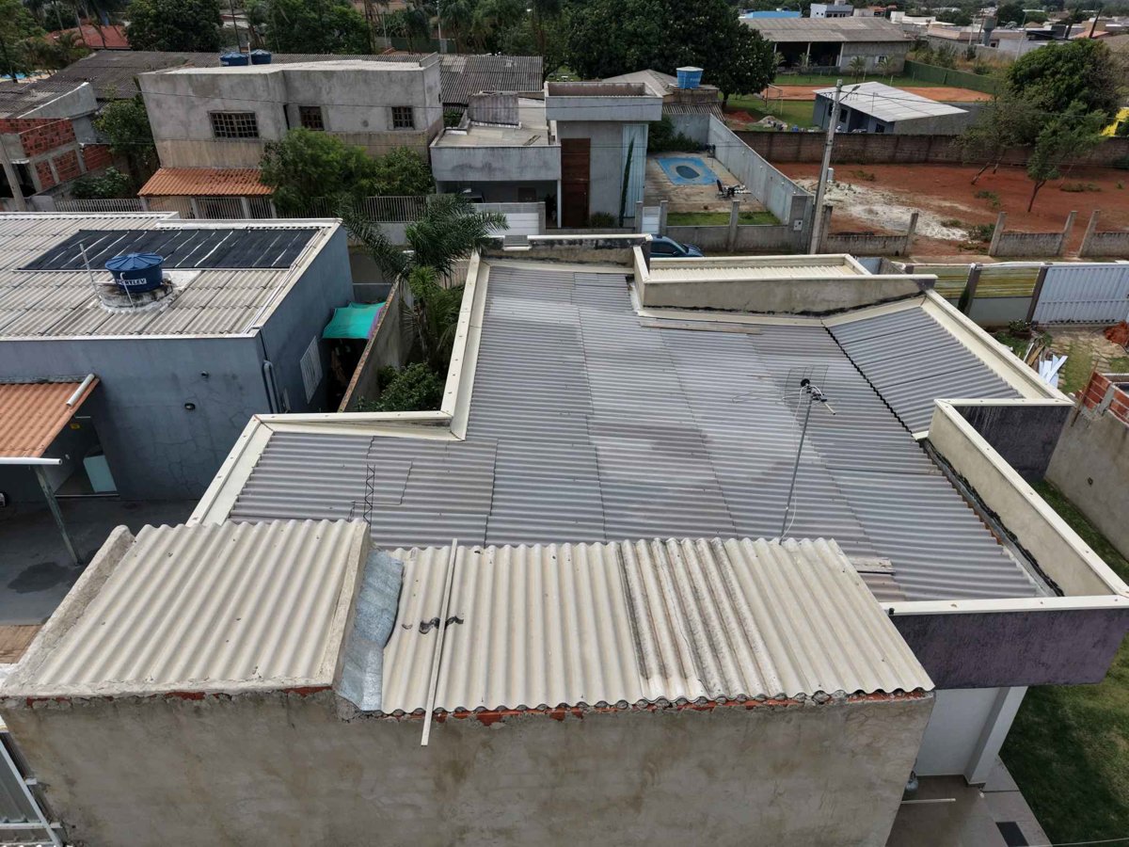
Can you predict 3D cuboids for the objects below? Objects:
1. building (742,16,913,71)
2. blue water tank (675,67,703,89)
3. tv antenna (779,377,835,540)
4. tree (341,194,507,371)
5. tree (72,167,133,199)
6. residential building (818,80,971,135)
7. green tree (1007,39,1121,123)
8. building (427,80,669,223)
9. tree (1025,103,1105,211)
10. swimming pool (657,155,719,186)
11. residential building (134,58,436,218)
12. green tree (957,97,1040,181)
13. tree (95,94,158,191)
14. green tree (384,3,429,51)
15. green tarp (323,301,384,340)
[{"bbox_3d":[30.038,-46.182,94.922,18.600,5.300,14.100,-1,30,-2],"label":"building"},{"bbox_3d":[8.641,-23.957,54.277,1.880,1.360,1.900,-1,30,-2],"label":"blue water tank"},{"bbox_3d":[2.592,0.552,8.571,0.460,2.230,0.700,-4,31,-8],"label":"tv antenna"},{"bbox_3d":[-3.888,-3.834,22.500,4.400,5.100,4.200,-1,30,-2],"label":"tree"},{"bbox_3d":[-22.520,-10.976,38.833,2.900,3.200,2.600,-1,30,-2],"label":"tree"},{"bbox_3d":[21.766,-21.080,54.257,5.200,2.950,13.500,-1,30,-2],"label":"residential building"},{"bbox_3d":[37.336,-25.480,58.735,7.200,6.100,7.200,-1,30,-2],"label":"green tree"},{"bbox_3d":[-1.086,-14.305,39.696,9.930,5.840,12.200,-1,30,-2],"label":"building"},{"bbox_3d":[27.608,-14.650,43.192,4.000,5.800,3.800,-1,30,-2],"label":"tree"},{"bbox_3d":[7.522,-14.725,47.332,2.700,1.200,7.300,-1,30,-2],"label":"swimming pool"},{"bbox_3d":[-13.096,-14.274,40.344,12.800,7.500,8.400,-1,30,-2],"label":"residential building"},{"bbox_3d":[27.334,-18.201,49.688,4.800,5.400,4.500,-1,30,-2],"label":"green tree"},{"bbox_3d":[-22.297,-14.153,41.611,4.100,5.900,4.000,-1,30,-2],"label":"tree"},{"bbox_3d":[-21.909,-53.402,107.858,6.000,7.100,5.600,-1,30,-2],"label":"green tree"},{"bbox_3d":[-6.596,-3.248,24.692,1.500,0.370,2.750,-1,30,-2],"label":"green tarp"}]

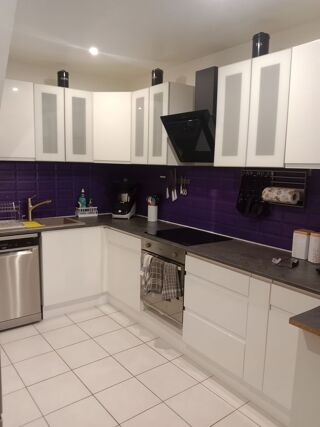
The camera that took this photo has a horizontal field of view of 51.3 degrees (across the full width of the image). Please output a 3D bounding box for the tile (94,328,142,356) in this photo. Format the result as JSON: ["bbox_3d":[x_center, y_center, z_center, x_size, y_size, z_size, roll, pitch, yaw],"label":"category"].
[{"bbox_3d":[-0.371,1.130,2.948,0.333,0.010,0.333,-5,10,-38],"label":"tile"}]

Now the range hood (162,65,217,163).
[{"bbox_3d":[0.337,-0.833,2.856,0.400,0.795,0.585,-5,10,-38],"label":"range hood"}]

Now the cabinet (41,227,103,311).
[{"bbox_3d":[-1.043,0.493,3.597,0.630,0.740,0.560,-5,10,-38],"label":"cabinet"}]

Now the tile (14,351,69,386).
[{"bbox_3d":[-0.889,1.160,2.509,0.330,0.010,0.330,-5,11,-38],"label":"tile"}]

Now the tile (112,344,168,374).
[{"bbox_3d":[-0.161,1.171,2.688,0.333,0.010,0.333,-5,10,-38],"label":"tile"}]

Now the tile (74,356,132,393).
[{"bbox_3d":[-0.424,1.192,2.479,0.333,0.010,0.333,-5,10,-38],"label":"tile"}]

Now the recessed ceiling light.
[{"bbox_3d":[-0.608,-1.481,3.044,0.095,0.030,0.095,-5,10,-38],"label":"recessed ceiling light"}]

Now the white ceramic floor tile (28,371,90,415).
[{"bbox_3d":[-0.688,1.213,2.270,0.333,0.010,0.333,-5,10,-38],"label":"white ceramic floor tile"}]

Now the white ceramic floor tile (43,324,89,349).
[{"bbox_3d":[-0.834,1.094,2.972,0.330,0.010,0.330,-5,11,-38],"label":"white ceramic floor tile"}]

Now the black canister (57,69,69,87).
[{"bbox_3d":[-0.981,-1.355,3.394,0.108,0.185,0.108,-5,11,-38],"label":"black canister"}]

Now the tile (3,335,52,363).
[{"bbox_3d":[-1.095,1.117,2.767,0.330,0.010,0.330,-5,11,-38],"label":"tile"}]

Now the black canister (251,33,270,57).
[{"bbox_3d":[0.712,-1.153,2.348,0.111,0.180,0.111,6,9,27],"label":"black canister"}]

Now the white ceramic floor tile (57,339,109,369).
[{"bbox_3d":[-0.618,1.130,2.685,0.330,0.010,0.330,-5,10,-38],"label":"white ceramic floor tile"}]

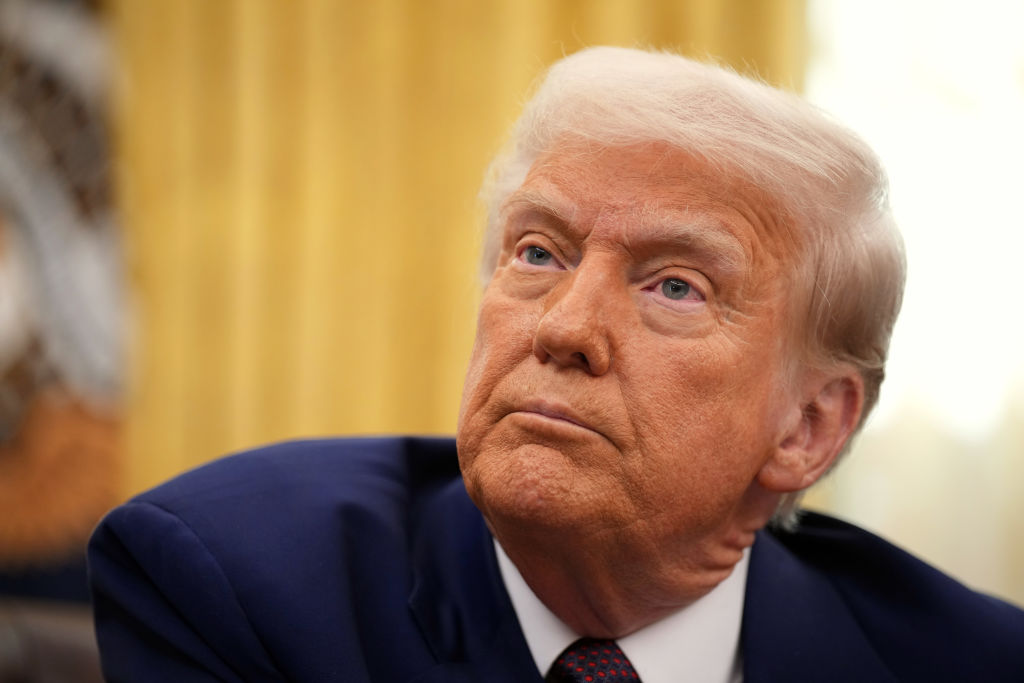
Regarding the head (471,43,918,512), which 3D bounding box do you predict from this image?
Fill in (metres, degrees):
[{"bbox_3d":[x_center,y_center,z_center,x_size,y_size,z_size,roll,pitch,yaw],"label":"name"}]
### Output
[{"bbox_3d":[0.065,-0.006,2.140,0.182,0.247,0.222,12,-14,23],"label":"head"}]

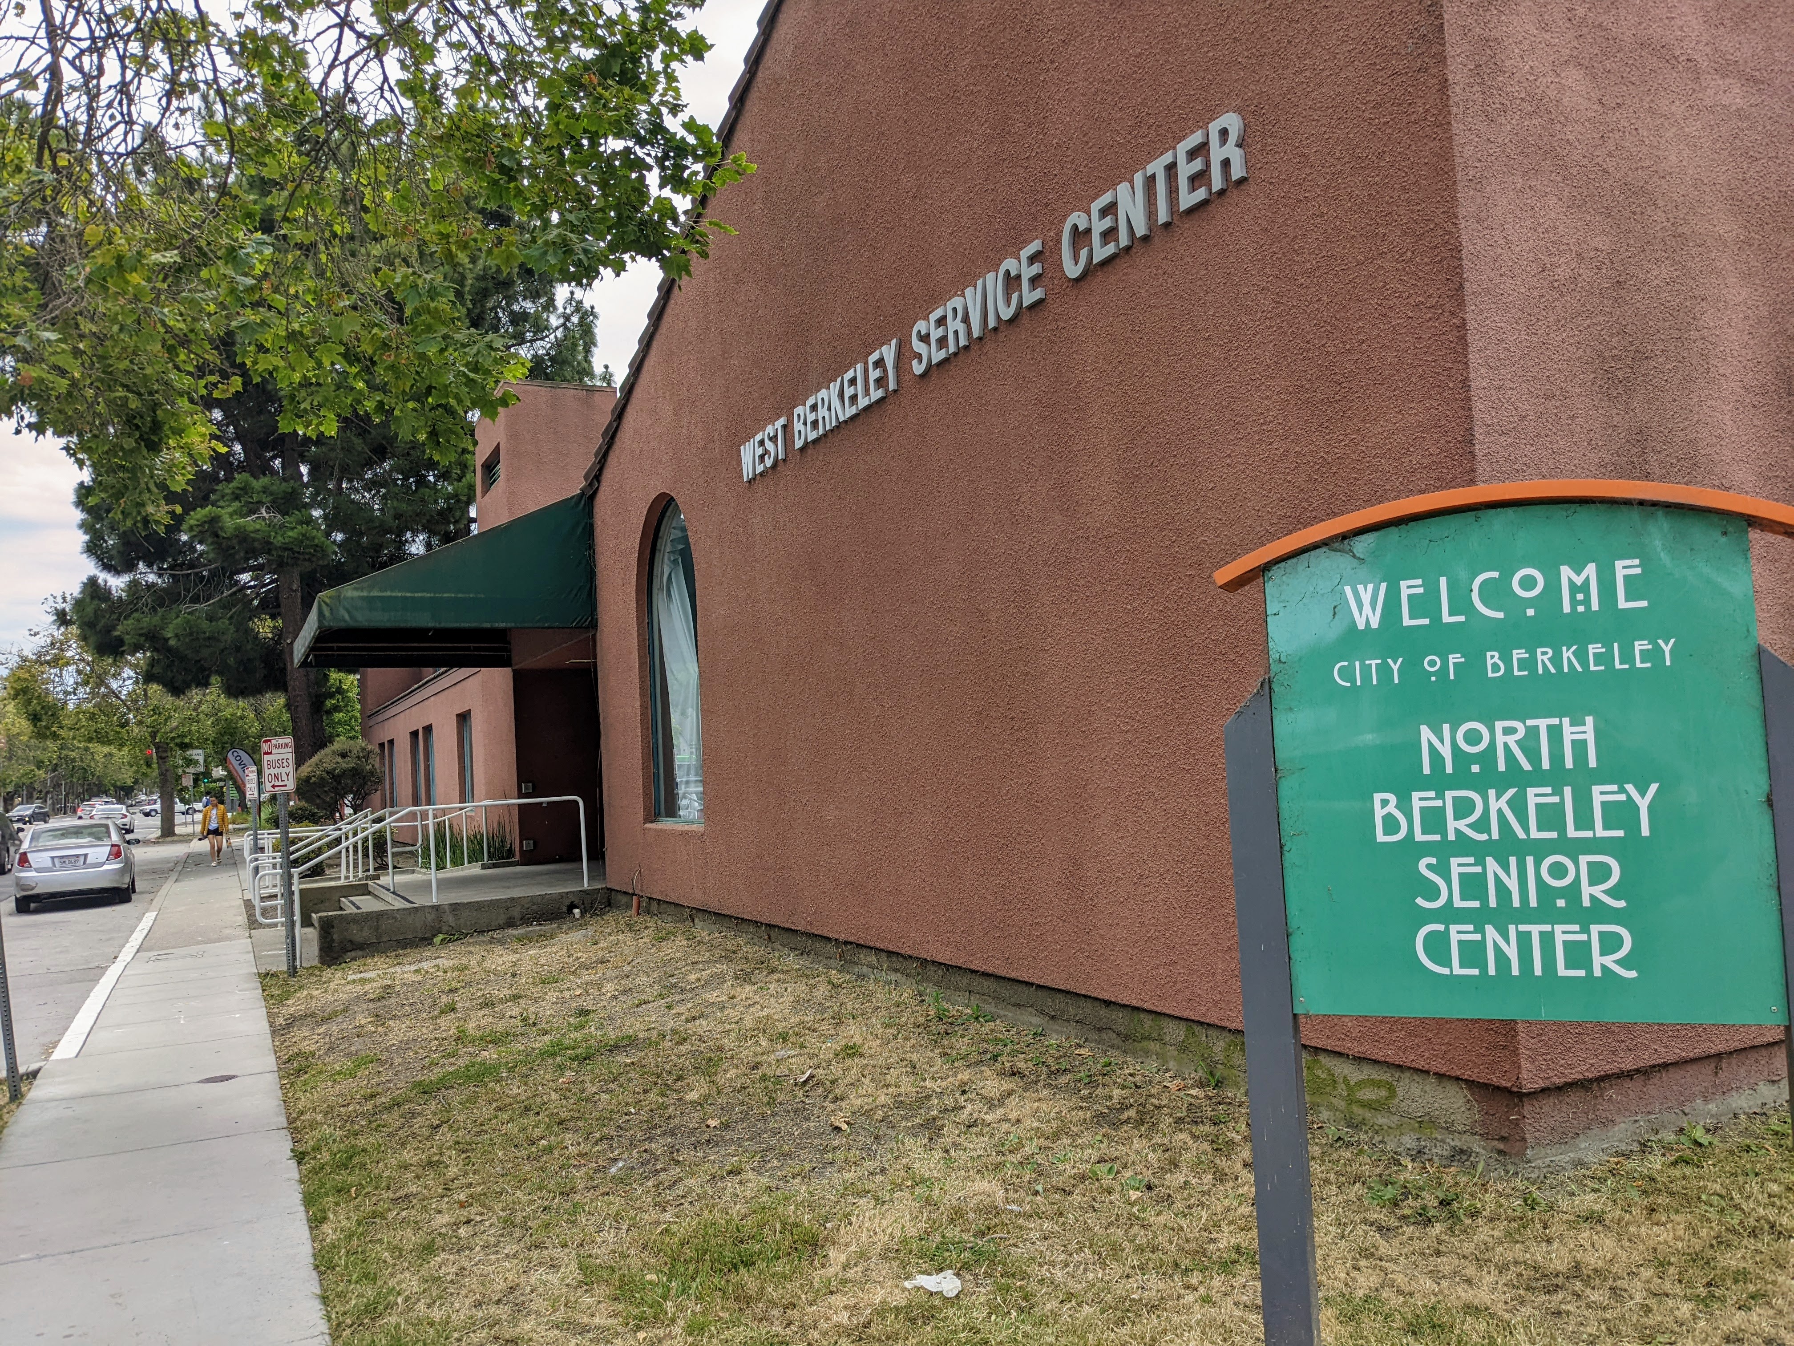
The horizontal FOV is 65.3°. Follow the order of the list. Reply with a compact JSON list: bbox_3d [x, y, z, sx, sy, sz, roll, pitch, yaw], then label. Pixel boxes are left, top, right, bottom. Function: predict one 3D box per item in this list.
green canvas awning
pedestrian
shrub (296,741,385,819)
[{"bbox_3d":[-5.255,-0.942,15.783,2.640,1.425,4.570,-1,-4,-26],"label":"green canvas awning"},{"bbox_3d":[-16.151,3.740,33.086,0.620,1.640,0.440,-1,-4,-26],"label":"pedestrian"},{"bbox_3d":[-11.244,2.447,28.333,1.720,2.180,1.720,-1,-4,-26],"label":"shrub"}]

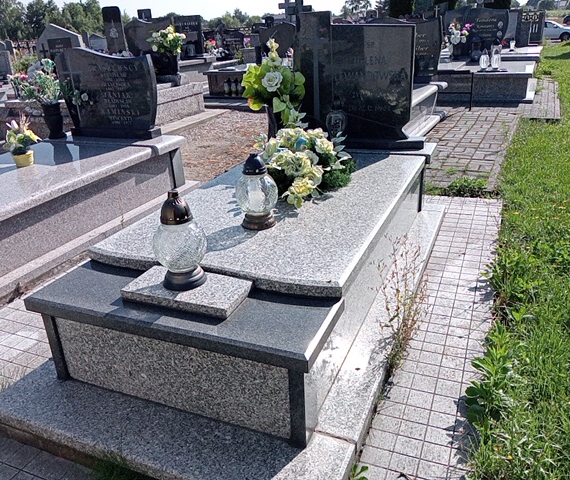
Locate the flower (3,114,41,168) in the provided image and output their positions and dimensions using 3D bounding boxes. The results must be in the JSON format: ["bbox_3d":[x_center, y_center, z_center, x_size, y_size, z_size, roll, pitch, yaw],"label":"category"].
[{"bbox_3d":[-1.620,-0.615,3.227,0.203,0.308,0.183,7,25,22],"label":"flower"}]

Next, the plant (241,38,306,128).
[{"bbox_3d":[-0.067,-0.968,3.402,0.413,0.658,0.339,7,25,22],"label":"plant"}]

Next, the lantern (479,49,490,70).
[{"bbox_3d":[2.754,-2.491,7.138,0.121,0.272,0.121,7,25,22],"label":"lantern"}]

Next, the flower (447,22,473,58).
[{"bbox_3d":[3.037,-3.471,9.001,0.427,0.583,0.363,7,25,22],"label":"flower"}]

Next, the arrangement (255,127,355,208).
[{"bbox_3d":[0.095,-0.375,2.493,0.496,0.294,0.446,7,25,22],"label":"arrangement"}]

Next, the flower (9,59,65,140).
[{"bbox_3d":[-1.881,-1.090,4.002,0.397,0.583,0.338,7,25,22],"label":"flower"}]

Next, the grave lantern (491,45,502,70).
[{"bbox_3d":[2.889,-2.478,7.068,0.117,0.293,0.117,7,25,22],"label":"grave lantern"}]

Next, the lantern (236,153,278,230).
[{"bbox_3d":[-0.115,-0.204,2.116,0.176,0.296,0.176,-2,23,1],"label":"lantern"}]

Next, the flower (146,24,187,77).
[{"bbox_3d":[-1.616,-2.632,7.196,0.528,0.664,0.449,7,25,22],"label":"flower"}]

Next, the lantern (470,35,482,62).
[{"bbox_3d":[3.045,-3.043,8.243,0.150,0.411,0.150,7,25,22],"label":"lantern"}]

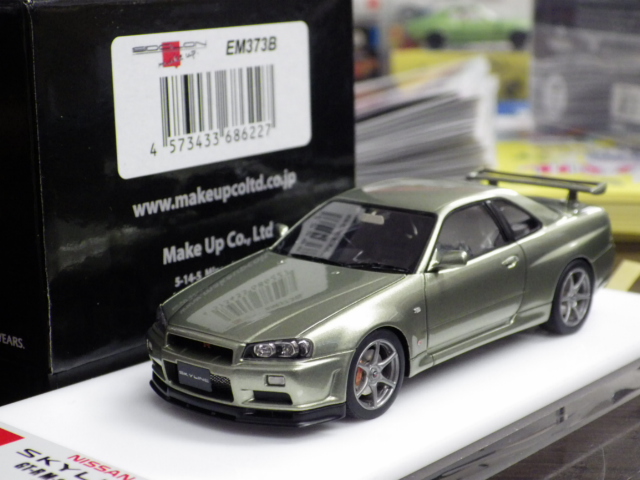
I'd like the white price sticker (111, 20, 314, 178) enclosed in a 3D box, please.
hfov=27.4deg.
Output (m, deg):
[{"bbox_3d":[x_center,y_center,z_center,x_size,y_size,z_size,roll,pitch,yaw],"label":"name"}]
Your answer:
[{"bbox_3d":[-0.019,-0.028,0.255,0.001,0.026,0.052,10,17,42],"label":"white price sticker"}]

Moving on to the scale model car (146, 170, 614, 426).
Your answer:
[{"bbox_3d":[0.015,0.006,0.242,0.043,0.032,0.107,8,15,40],"label":"scale model car"}]

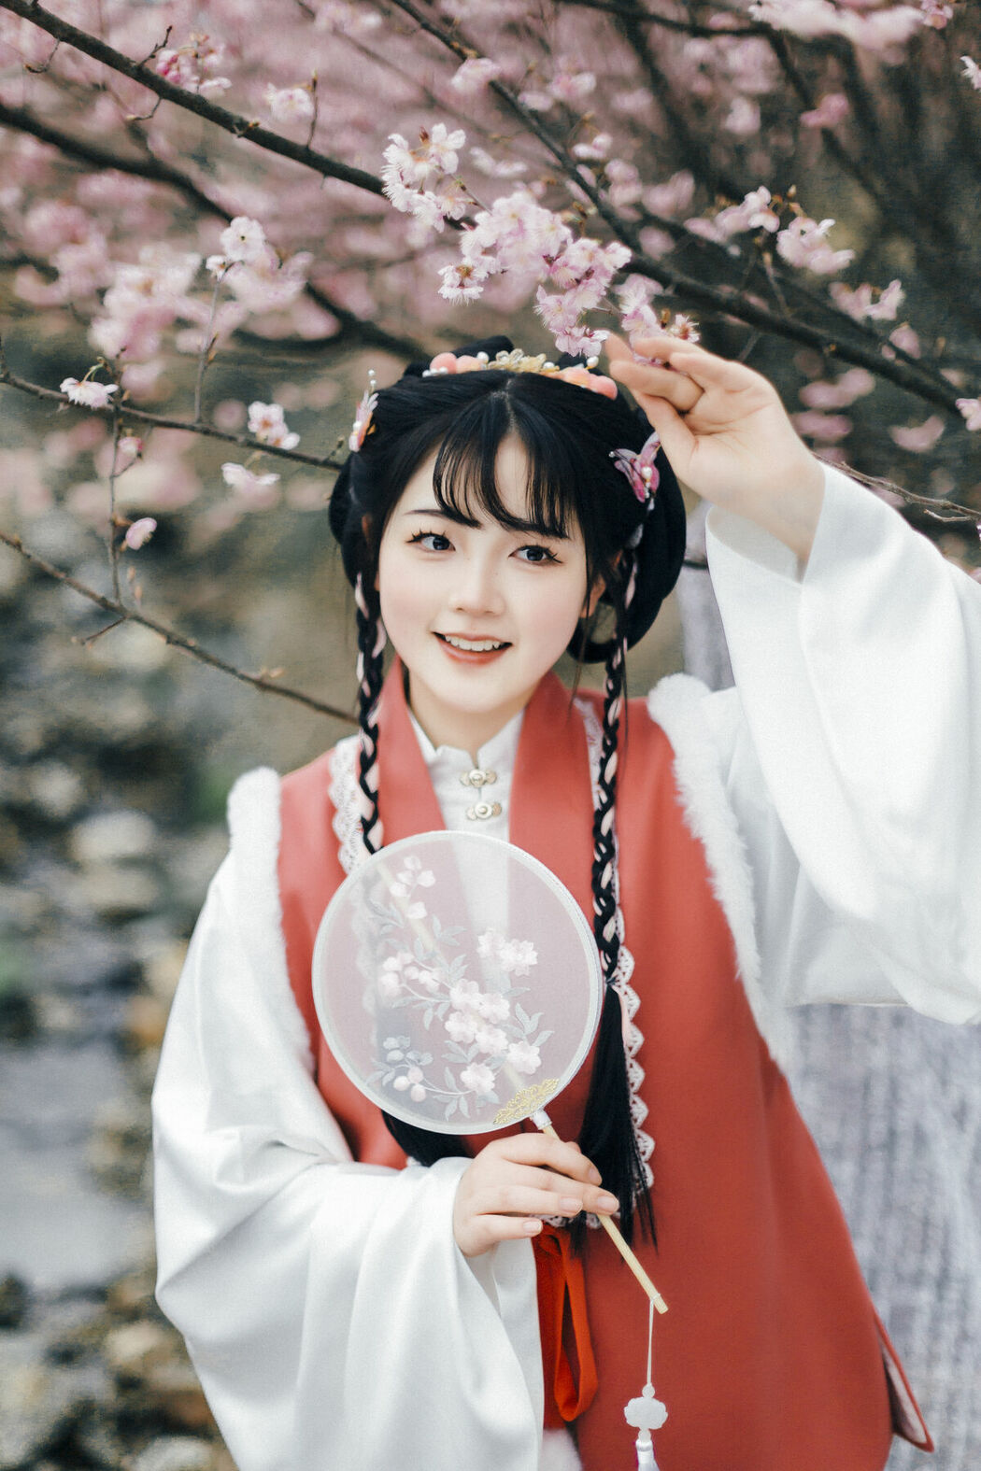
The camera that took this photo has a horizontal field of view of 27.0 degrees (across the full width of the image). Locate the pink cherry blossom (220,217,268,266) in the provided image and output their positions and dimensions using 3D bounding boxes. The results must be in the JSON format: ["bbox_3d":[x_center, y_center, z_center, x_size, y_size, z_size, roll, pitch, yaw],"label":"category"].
[{"bbox_3d":[-0.170,-0.341,1.410,0.033,0.033,0.022,1,7,9],"label":"pink cherry blossom"}]

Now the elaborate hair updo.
[{"bbox_3d":[0.011,0.044,1.370,0.240,0.585,0.250,1,7,7],"label":"elaborate hair updo"}]

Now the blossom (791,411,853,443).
[{"bbox_3d":[0.292,-0.272,1.800,0.052,0.029,0.038,1,7,11],"label":"blossom"}]

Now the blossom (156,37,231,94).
[{"bbox_3d":[-0.213,-0.479,1.460,0.053,0.042,0.042,0,7,0],"label":"blossom"}]

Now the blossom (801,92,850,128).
[{"bbox_3d":[0.287,-0.536,1.750,0.042,0.031,0.034,1,7,11],"label":"blossom"}]

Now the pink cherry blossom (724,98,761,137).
[{"bbox_3d":[0.225,-0.551,1.820,0.032,0.033,0.029,0,7,0],"label":"pink cherry blossom"}]

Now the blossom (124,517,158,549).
[{"bbox_3d":[-0.248,-0.144,1.450,0.022,0.023,0.023,5,9,37],"label":"blossom"}]

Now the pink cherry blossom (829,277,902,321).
[{"bbox_3d":[0.282,-0.327,1.530,0.054,0.032,0.038,0,7,0],"label":"pink cherry blossom"}]

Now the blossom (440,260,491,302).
[{"bbox_3d":[-0.018,-0.303,1.360,0.034,0.029,0.030,1,7,6],"label":"blossom"}]

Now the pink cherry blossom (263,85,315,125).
[{"bbox_3d":[-0.148,-0.463,1.500,0.037,0.030,0.026,0,7,3],"label":"pink cherry blossom"}]

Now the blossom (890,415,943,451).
[{"bbox_3d":[0.354,-0.252,1.700,0.046,0.029,0.034,0,7,0],"label":"blossom"}]

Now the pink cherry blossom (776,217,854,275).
[{"bbox_3d":[0.232,-0.350,1.460,0.054,0.040,0.040,0,7,0],"label":"pink cherry blossom"}]

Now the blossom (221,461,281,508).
[{"bbox_3d":[-0.171,-0.179,1.460,0.042,0.031,0.034,0,7,0],"label":"blossom"}]

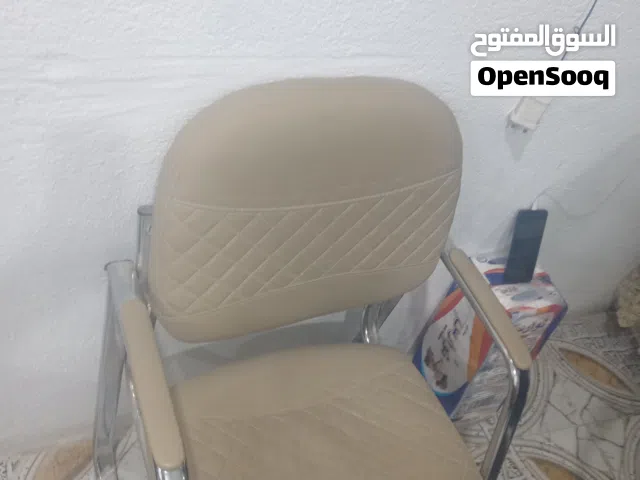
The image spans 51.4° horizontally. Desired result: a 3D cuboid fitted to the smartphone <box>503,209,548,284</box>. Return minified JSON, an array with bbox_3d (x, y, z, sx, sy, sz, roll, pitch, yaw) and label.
[{"bbox_3d":[0.418,0.014,1.359,0.074,0.158,0.009,-1,18,-24],"label":"smartphone"}]

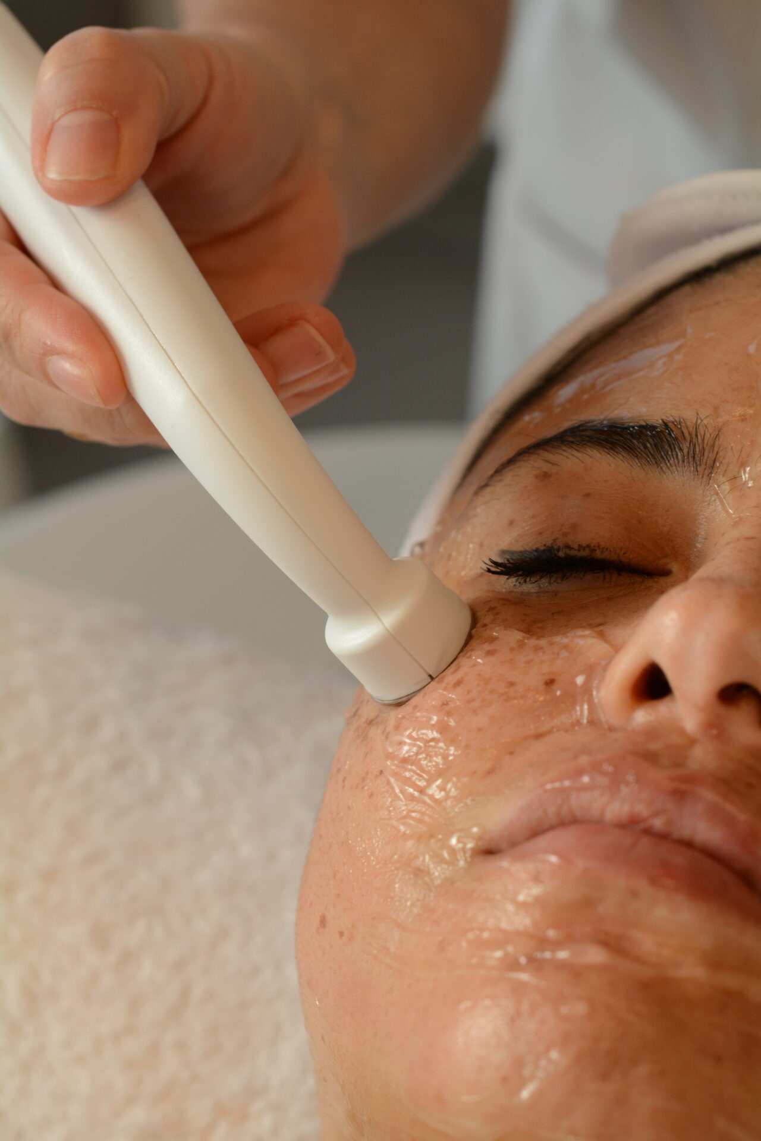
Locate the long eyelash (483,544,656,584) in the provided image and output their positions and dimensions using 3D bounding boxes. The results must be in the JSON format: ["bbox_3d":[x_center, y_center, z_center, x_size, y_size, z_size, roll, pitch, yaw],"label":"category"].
[{"bbox_3d":[0.032,-0.001,0.391,0.033,0.010,0.010,7,50,24],"label":"long eyelash"}]

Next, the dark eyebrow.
[{"bbox_3d":[0.036,-0.019,0.396,0.047,0.015,0.014,6,50,25],"label":"dark eyebrow"}]

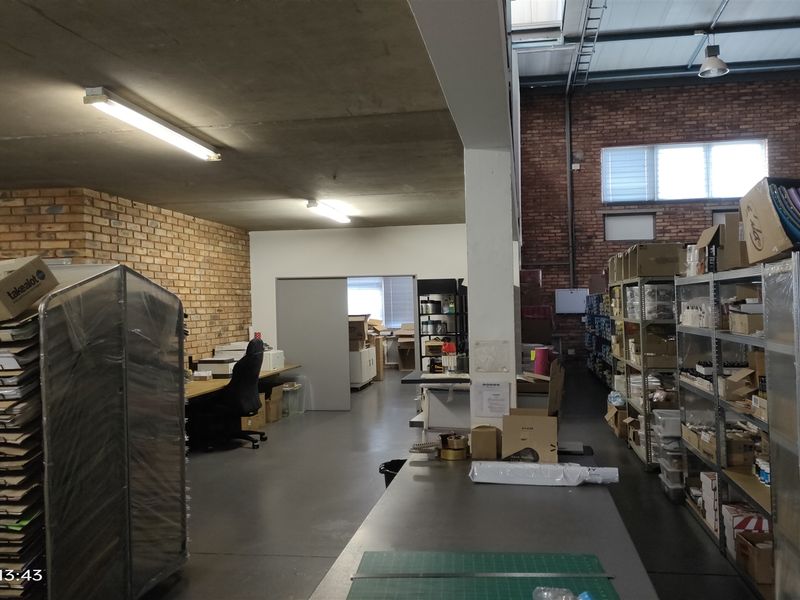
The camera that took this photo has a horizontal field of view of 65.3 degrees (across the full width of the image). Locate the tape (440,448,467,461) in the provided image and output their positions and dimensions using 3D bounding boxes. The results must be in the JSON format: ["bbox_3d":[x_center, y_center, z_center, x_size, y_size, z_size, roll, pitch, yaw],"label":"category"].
[{"bbox_3d":[0.225,0.643,2.634,0.102,0.043,0.102,-1,0,11],"label":"tape"}]

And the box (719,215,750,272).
[{"bbox_3d":[2.232,-0.362,3.978,0.250,0.350,0.400,-1,0,11],"label":"box"}]

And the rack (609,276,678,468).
[{"bbox_3d":[2.673,0.674,6.815,0.380,1.850,2.140,-1,0,11],"label":"rack"}]

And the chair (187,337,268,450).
[{"bbox_3d":[-1.928,1.072,7.295,0.660,1.250,0.650,-1,0,11],"label":"chair"}]

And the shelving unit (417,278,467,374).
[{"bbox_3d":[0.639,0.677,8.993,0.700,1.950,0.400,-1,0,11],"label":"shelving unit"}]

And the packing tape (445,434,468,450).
[{"bbox_3d":[0.247,0.600,2.630,0.088,0.042,0.088,-1,0,11],"label":"packing tape"}]

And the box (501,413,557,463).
[{"bbox_3d":[0.537,0.560,2.579,0.215,0.196,0.140,-1,0,14],"label":"box"}]

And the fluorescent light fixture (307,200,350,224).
[{"bbox_3d":[-0.849,-1.064,7.654,0.120,0.090,1.400,-1,0,11],"label":"fluorescent light fixture"}]

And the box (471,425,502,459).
[{"bbox_3d":[0.363,0.603,2.638,0.102,0.120,0.105,-1,0,16],"label":"box"}]

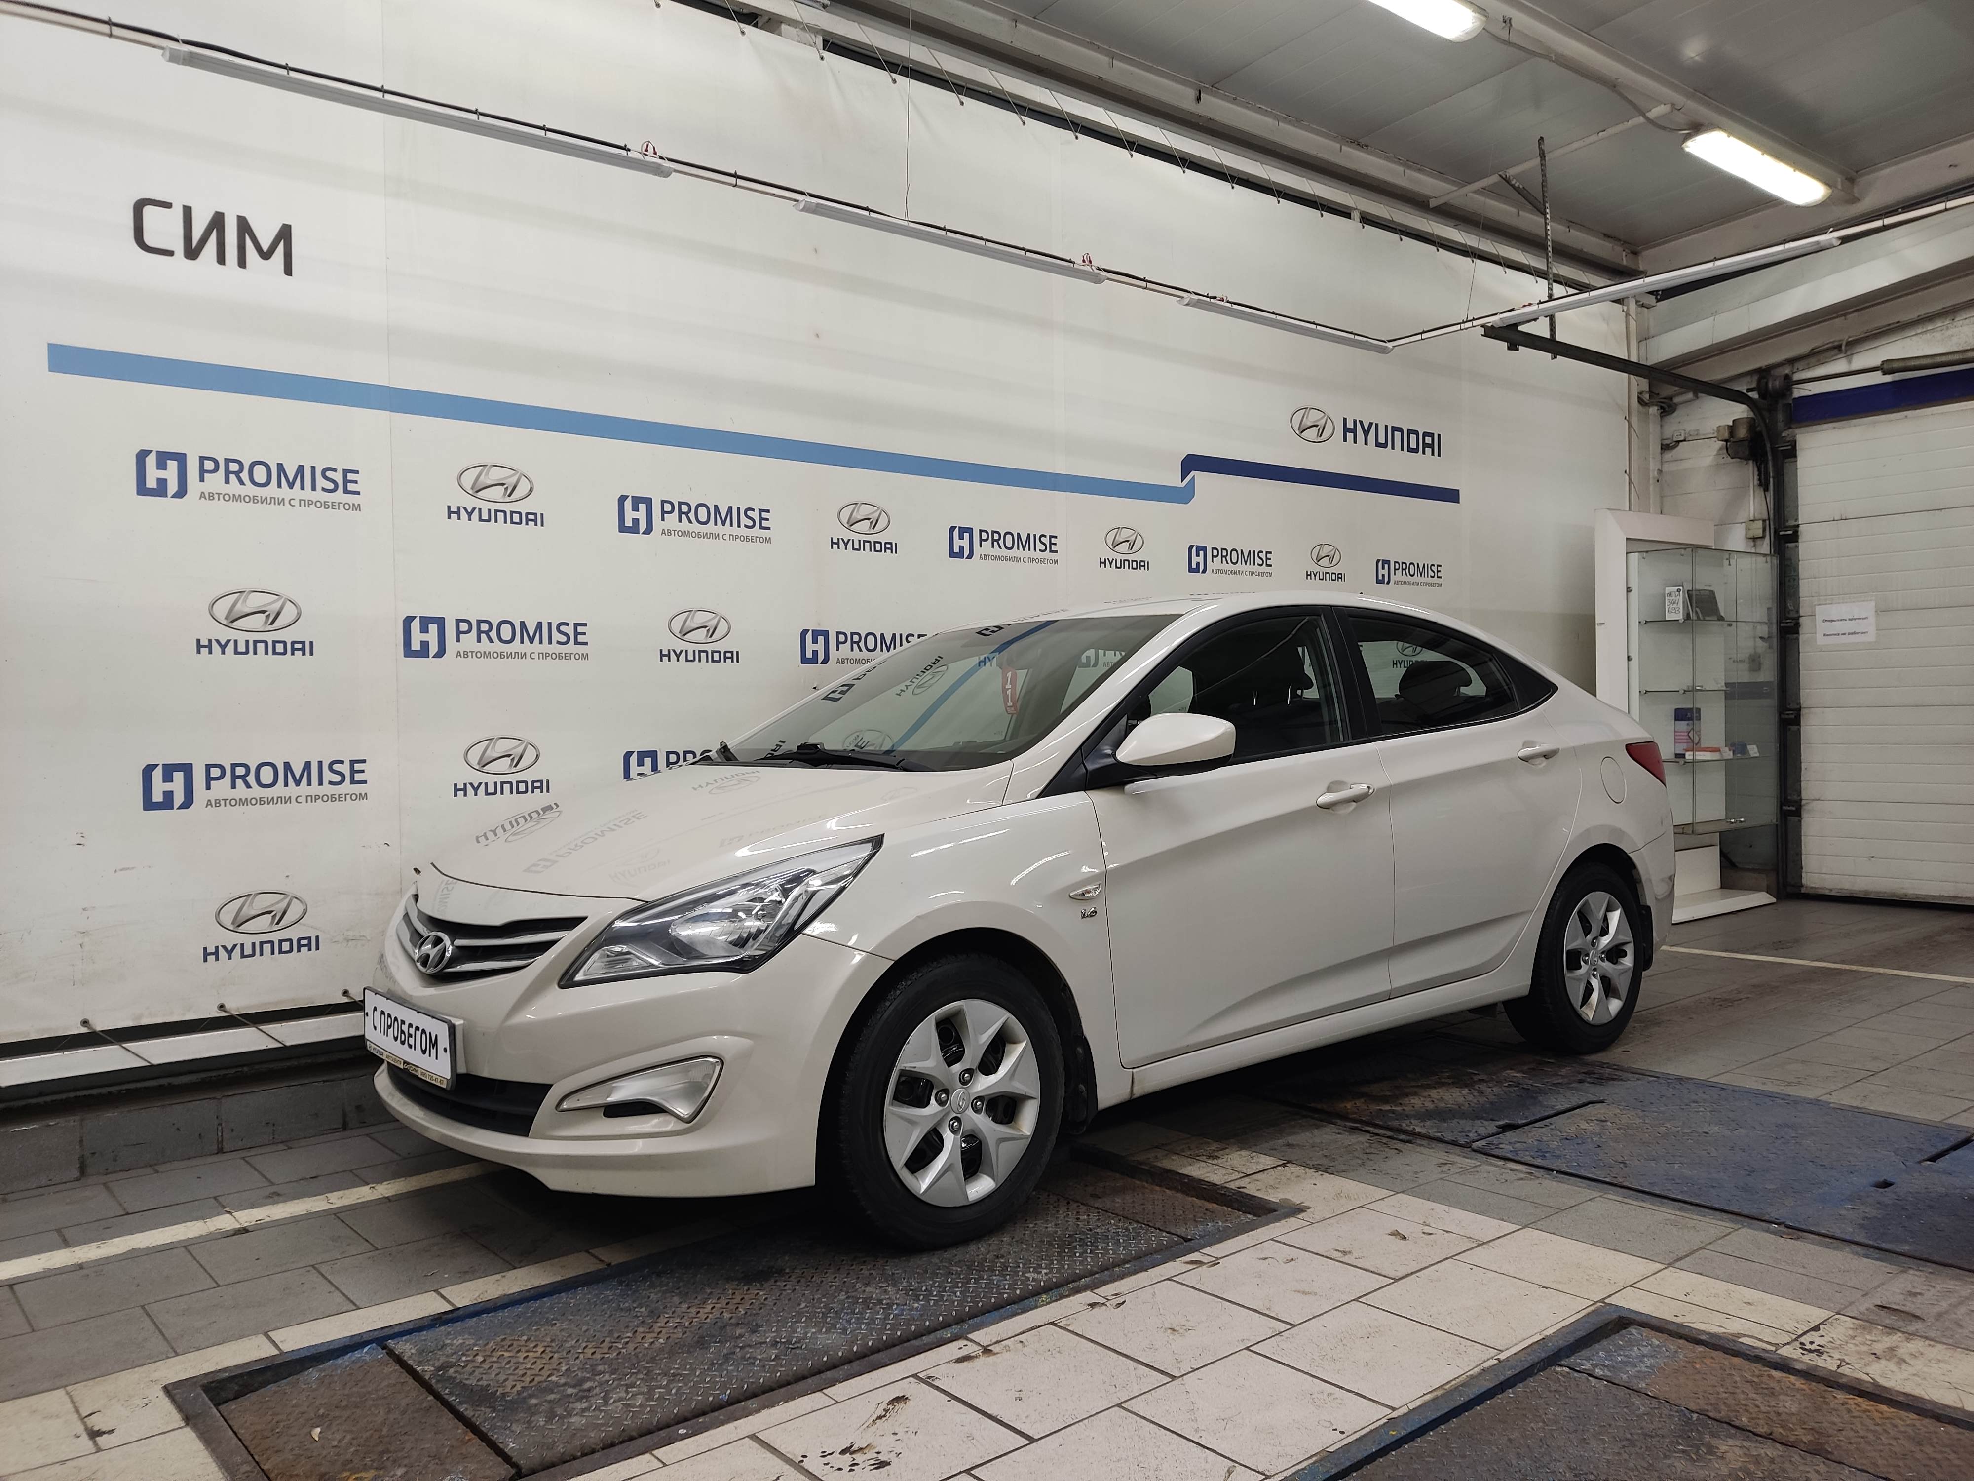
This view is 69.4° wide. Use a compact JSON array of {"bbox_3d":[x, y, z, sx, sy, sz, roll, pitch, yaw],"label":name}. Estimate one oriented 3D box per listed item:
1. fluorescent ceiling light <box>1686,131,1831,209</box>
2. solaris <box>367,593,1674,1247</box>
[{"bbox_3d":[3.930,-2.900,7.250,1.270,0.100,0.160,-1,1,-38],"label":"fluorescent ceiling light"},{"bbox_3d":[0.446,0.269,4.341,4.370,1.465,1.750,-1,1,-40],"label":"solaris"}]

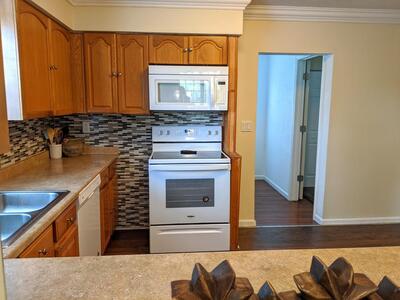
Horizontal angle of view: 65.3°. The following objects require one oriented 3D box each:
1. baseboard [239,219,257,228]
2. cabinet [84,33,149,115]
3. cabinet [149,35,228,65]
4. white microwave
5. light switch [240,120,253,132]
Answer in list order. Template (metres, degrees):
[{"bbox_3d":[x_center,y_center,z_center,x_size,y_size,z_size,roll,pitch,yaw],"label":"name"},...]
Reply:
[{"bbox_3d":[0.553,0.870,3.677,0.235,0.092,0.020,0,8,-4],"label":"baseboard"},{"bbox_3d":[-0.810,-0.753,3.186,0.614,0.759,0.327,0,8,-4],"label":"cabinet"},{"bbox_3d":[-0.119,-0.998,3.204,0.761,0.275,0.327,0,8,-4],"label":"cabinet"},{"bbox_3d":[-0.118,-0.622,3.221,0.761,0.419,0.400,0,8,-4],"label":"white microwave"},{"bbox_3d":[0.528,-0.265,3.516,0.126,0.119,0.015,0,8,-4],"label":"light switch"}]

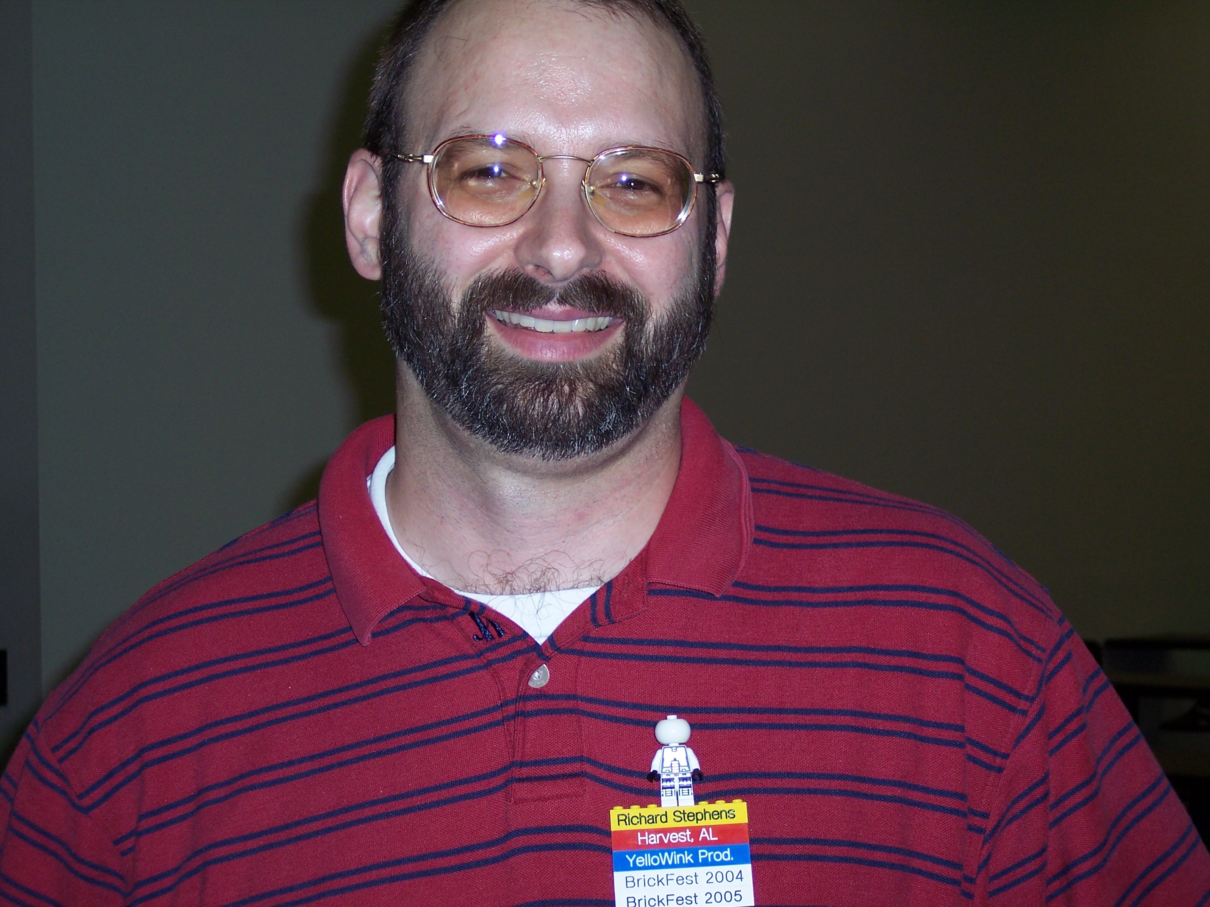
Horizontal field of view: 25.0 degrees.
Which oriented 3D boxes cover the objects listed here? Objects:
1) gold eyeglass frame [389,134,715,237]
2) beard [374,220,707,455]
[{"bbox_3d":[-0.025,-0.134,1.337,0.153,0.045,0.140,3,7,-6],"label":"gold eyeglass frame"},{"bbox_3d":[-0.027,-0.056,1.313,0.163,0.112,0.110,3,7,-6],"label":"beard"}]

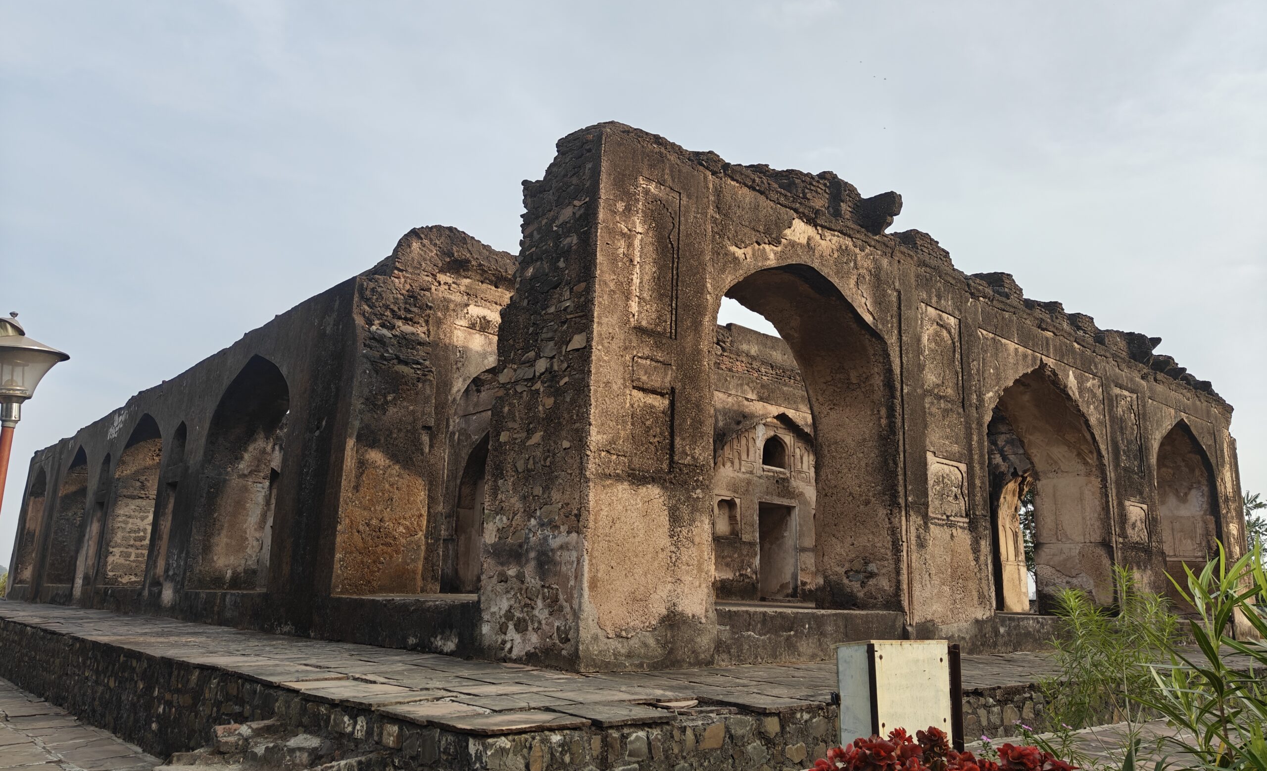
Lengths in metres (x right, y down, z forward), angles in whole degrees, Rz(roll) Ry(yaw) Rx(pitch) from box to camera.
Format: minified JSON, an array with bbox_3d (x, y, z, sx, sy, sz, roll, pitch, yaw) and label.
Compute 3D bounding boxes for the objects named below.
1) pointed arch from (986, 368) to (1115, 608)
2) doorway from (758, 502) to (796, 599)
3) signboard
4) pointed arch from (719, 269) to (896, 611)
[{"bbox_3d":[6.005,1.621,14.115,3.986,3.953,1.273,13,-17,-39],"label":"pointed arch"},{"bbox_3d":[2.544,3.177,16.839,1.059,1.715,0.536,13,-17,-39],"label":"doorway"},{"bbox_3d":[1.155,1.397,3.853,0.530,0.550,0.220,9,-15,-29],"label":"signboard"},{"bbox_3d":[1.666,0.645,10.520,3.243,3.960,1.273,13,-17,-39],"label":"pointed arch"}]

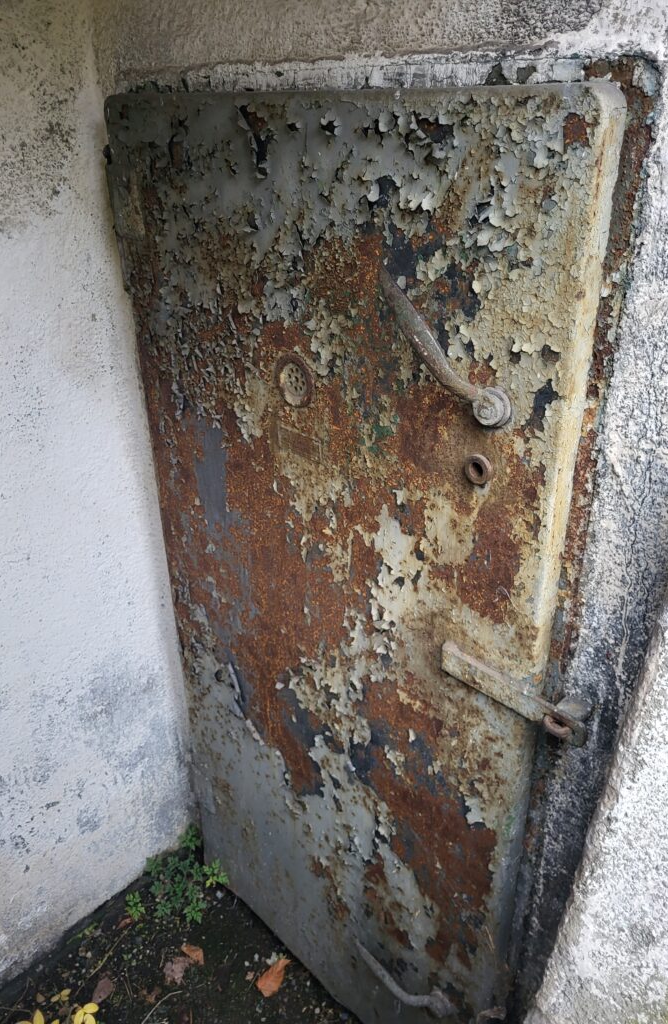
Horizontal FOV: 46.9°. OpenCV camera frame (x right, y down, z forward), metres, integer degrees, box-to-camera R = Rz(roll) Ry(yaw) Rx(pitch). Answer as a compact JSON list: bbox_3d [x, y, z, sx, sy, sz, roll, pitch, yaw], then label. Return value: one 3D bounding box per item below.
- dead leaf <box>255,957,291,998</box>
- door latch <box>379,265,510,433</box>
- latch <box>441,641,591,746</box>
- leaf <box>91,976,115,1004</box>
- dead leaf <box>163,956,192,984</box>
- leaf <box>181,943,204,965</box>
[{"bbox_3d":[-0.132,1.042,1.725,0.044,0.017,0.094,19,34,33],"label":"dead leaf"},{"bbox_3d":[0.117,-0.179,0.838,0.048,0.043,0.216,-26,80,-39],"label":"door latch"},{"bbox_3d":[0.232,0.223,0.975,0.199,0.045,0.050,24,37,39],"label":"latch"},{"bbox_3d":[-0.508,1.060,1.704,0.038,0.014,0.059,1,28,4],"label":"leaf"},{"bbox_3d":[-0.358,1.036,1.744,0.056,0.017,0.057,8,29,17],"label":"dead leaf"},{"bbox_3d":[-0.321,1.018,1.775,0.066,0.018,0.022,21,35,35],"label":"leaf"}]

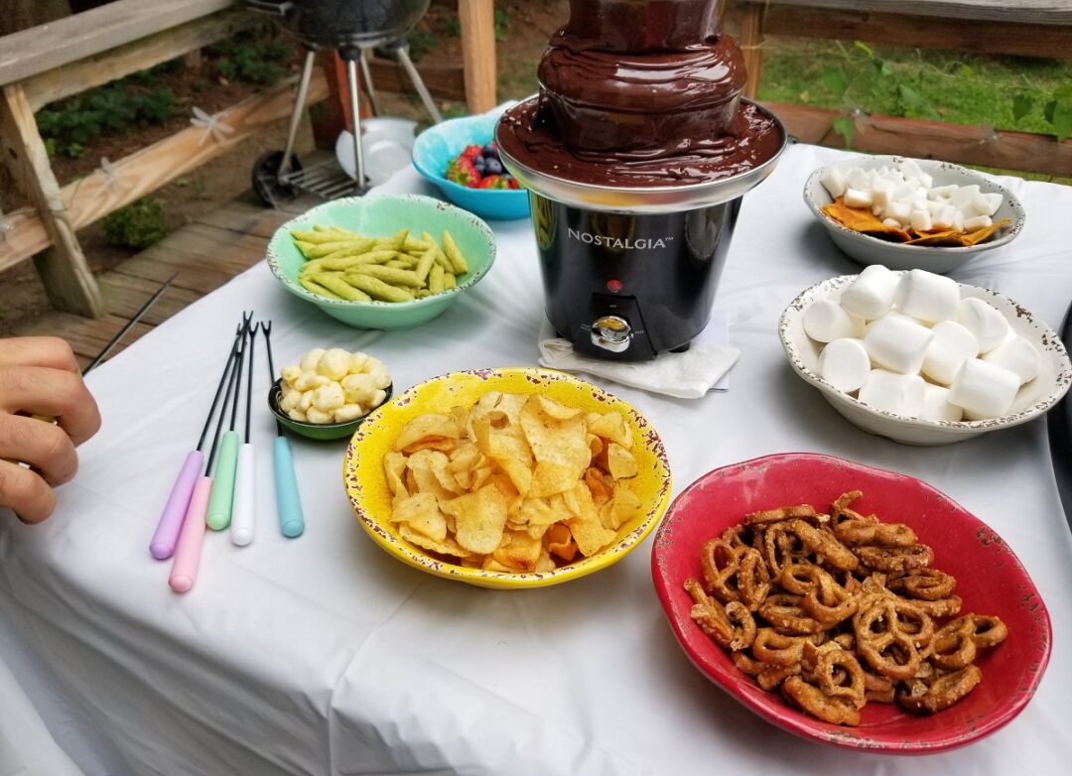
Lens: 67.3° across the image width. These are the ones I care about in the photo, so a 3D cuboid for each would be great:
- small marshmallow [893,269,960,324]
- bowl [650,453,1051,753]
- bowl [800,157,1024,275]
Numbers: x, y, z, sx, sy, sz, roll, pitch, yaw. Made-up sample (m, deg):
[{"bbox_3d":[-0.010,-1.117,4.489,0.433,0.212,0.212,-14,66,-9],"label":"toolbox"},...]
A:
[{"bbox_3d":[0.277,-0.065,0.571,0.035,0.033,0.033,14,38,2],"label":"small marshmallow"},{"bbox_3d":[0.154,0.111,0.414,0.178,0.055,0.178,0,38,0],"label":"bowl"},{"bbox_3d":[0.328,-0.145,0.716,0.185,0.055,0.185,0,38,0],"label":"bowl"}]

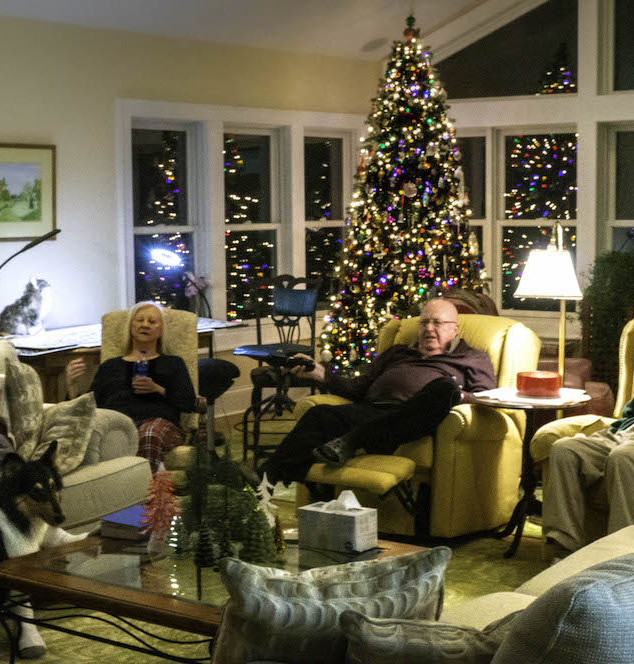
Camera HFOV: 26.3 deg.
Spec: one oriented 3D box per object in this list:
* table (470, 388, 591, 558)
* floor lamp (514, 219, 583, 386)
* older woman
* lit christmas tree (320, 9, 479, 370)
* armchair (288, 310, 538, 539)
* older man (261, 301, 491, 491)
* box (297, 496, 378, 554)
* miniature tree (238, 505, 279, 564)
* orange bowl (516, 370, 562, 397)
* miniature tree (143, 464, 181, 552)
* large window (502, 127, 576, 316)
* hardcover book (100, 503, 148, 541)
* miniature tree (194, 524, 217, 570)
[{"bbox_3d":[0.954,0.632,6.094,0.545,0.665,0.545,0,6,0],"label":"table"},{"bbox_3d":[1.164,0.164,6.852,0.360,1.446,0.370,3,7,30],"label":"floor lamp"},{"bbox_3d":[-0.925,0.386,6.853,0.640,1.030,0.880,-1,6,-9],"label":"older woman"},{"bbox_3d":[0.631,-0.801,9.588,1.240,2.825,1.240,0,6,0],"label":"lit christmas tree"},{"bbox_3d":[0.428,0.430,6.556,0.880,0.980,1.280,4,7,37],"label":"armchair"},{"bbox_3d":[0.282,0.253,6.187,0.700,0.745,1.220,3,7,33],"label":"older man"},{"bbox_3d":[0.070,0.640,4.438,0.223,0.124,0.123,4,7,35],"label":"box"},{"bbox_3d":[-0.184,0.634,4.274,0.117,0.173,0.117,0,6,0],"label":"miniature tree"},{"bbox_3d":[1.028,0.240,6.306,0.205,0.092,0.205,0,6,0],"label":"orange bowl"},{"bbox_3d":[-0.490,0.550,4.231,0.115,0.273,0.115,0,6,0],"label":"miniature tree"},{"bbox_3d":[1.664,-0.813,10.156,0.700,1.360,0.080,4,8,40],"label":"large window"},{"bbox_3d":[-0.570,0.635,4.513,0.180,0.048,0.226,3,7,31],"label":"hardcover book"},{"bbox_3d":[-0.344,0.662,4.211,0.070,0.133,0.070,0,6,0],"label":"miniature tree"}]

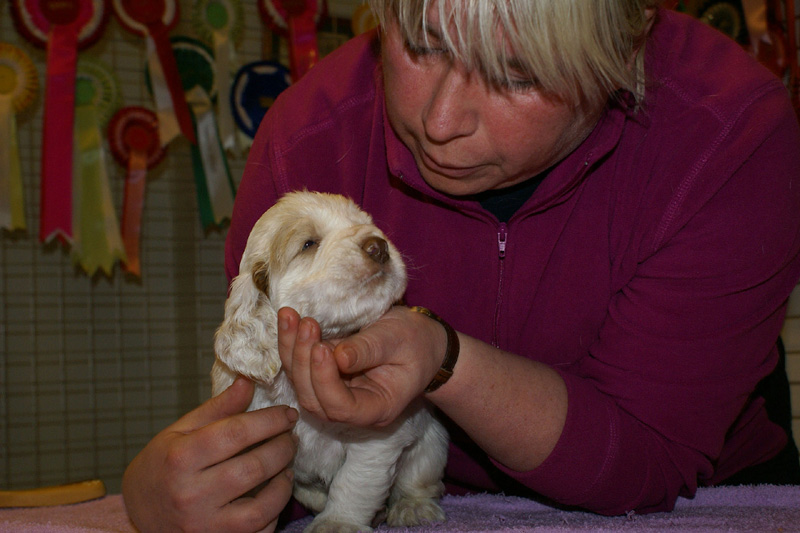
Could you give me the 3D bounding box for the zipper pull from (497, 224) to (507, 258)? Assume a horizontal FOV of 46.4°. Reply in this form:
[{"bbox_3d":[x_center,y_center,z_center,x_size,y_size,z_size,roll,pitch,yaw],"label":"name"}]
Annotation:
[{"bbox_3d":[0.079,-0.020,0.730,0.009,0.027,0.006,0,13,5],"label":"zipper pull"}]

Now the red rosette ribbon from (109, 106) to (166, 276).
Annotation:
[{"bbox_3d":[-0.468,-0.133,1.660,0.098,0.303,0.028,-1,0,-13],"label":"red rosette ribbon"}]

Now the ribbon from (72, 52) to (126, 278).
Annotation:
[{"bbox_3d":[-0.549,-0.175,1.650,0.132,0.385,0.030,-1,0,-13],"label":"ribbon"}]

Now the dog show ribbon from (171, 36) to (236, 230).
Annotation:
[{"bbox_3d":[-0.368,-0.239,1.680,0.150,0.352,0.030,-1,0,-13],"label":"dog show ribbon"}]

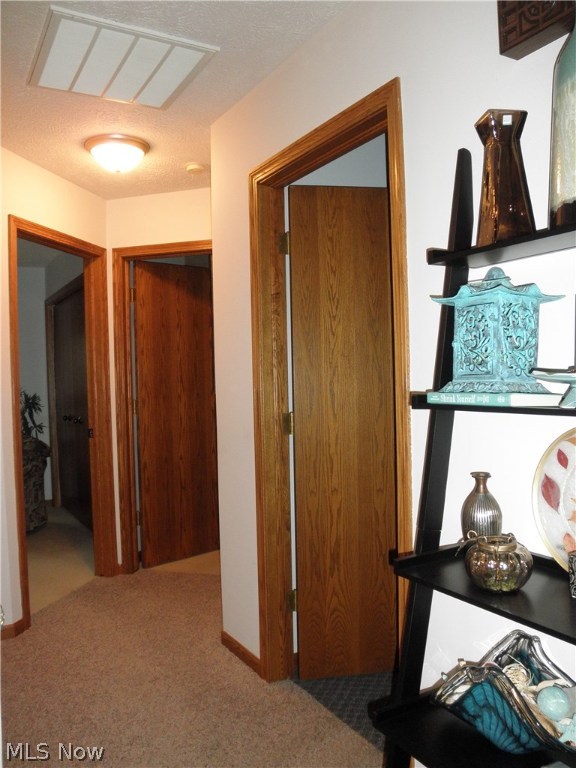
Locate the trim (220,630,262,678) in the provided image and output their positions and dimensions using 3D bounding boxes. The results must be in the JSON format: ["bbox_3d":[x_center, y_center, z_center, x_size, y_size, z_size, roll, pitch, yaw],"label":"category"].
[{"bbox_3d":[-0.205,1.203,2.793,0.017,0.068,0.400,-2,1,-30],"label":"trim"}]

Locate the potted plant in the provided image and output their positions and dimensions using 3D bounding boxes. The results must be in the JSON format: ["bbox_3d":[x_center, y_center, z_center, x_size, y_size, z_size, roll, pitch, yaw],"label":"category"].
[{"bbox_3d":[-2.321,0.647,5.510,0.420,1.220,0.420,-1,1,15],"label":"potted plant"}]

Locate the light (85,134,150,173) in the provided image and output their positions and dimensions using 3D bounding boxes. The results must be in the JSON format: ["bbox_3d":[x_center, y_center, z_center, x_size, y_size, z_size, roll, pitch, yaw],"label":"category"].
[{"bbox_3d":[-0.850,-1.129,3.104,0.330,0.124,0.330,-2,1,0],"label":"light"}]

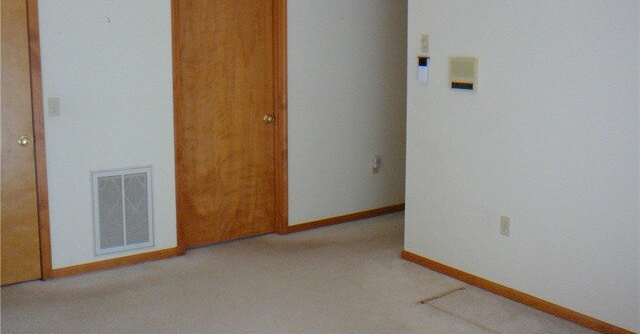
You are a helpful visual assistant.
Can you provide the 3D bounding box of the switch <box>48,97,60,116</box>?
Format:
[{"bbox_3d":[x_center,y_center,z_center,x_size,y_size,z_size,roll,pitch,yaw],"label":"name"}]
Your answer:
[{"bbox_3d":[-1.633,-0.368,3.979,0.072,0.115,0.020,-7,12,-36],"label":"switch"}]

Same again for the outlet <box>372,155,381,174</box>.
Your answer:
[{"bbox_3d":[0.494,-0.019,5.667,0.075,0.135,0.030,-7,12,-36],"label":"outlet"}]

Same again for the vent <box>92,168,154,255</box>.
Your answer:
[{"bbox_3d":[-1.315,0.291,4.327,0.405,0.560,0.030,-7,12,-36],"label":"vent"}]

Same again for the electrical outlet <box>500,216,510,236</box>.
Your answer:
[{"bbox_3d":[1.087,0.346,3.788,0.020,0.115,0.071,-7,12,-35],"label":"electrical outlet"}]

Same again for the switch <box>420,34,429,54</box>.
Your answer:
[{"bbox_3d":[0.680,-0.795,4.182,0.020,0.116,0.071,-7,12,-35],"label":"switch"}]

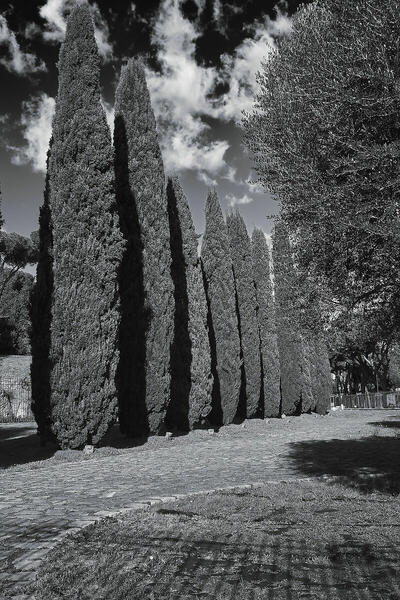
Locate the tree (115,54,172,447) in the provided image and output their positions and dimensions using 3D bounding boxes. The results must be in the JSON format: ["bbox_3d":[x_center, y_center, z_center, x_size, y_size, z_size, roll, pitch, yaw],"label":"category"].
[{"bbox_3d":[-2.191,-2.441,23.477,2.290,15.090,2.290,-1,-9,0],"label":"tree"}]

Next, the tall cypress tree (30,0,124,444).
[{"bbox_3d":[-3.769,-2.703,18.546,2.720,14.030,2.720,-1,-9,0],"label":"tall cypress tree"}]

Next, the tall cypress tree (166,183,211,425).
[{"bbox_3d":[-0.538,-0.050,28.085,2.130,11.960,2.130,-1,-9,0],"label":"tall cypress tree"}]

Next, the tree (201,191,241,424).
[{"bbox_3d":[1.055,0.202,33.012,2.170,12.950,2.170,-1,-9,0],"label":"tree"}]

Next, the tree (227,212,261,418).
[{"bbox_3d":[2.656,0.793,37.870,2.120,13.060,2.120,-4,-9,18],"label":"tree"}]

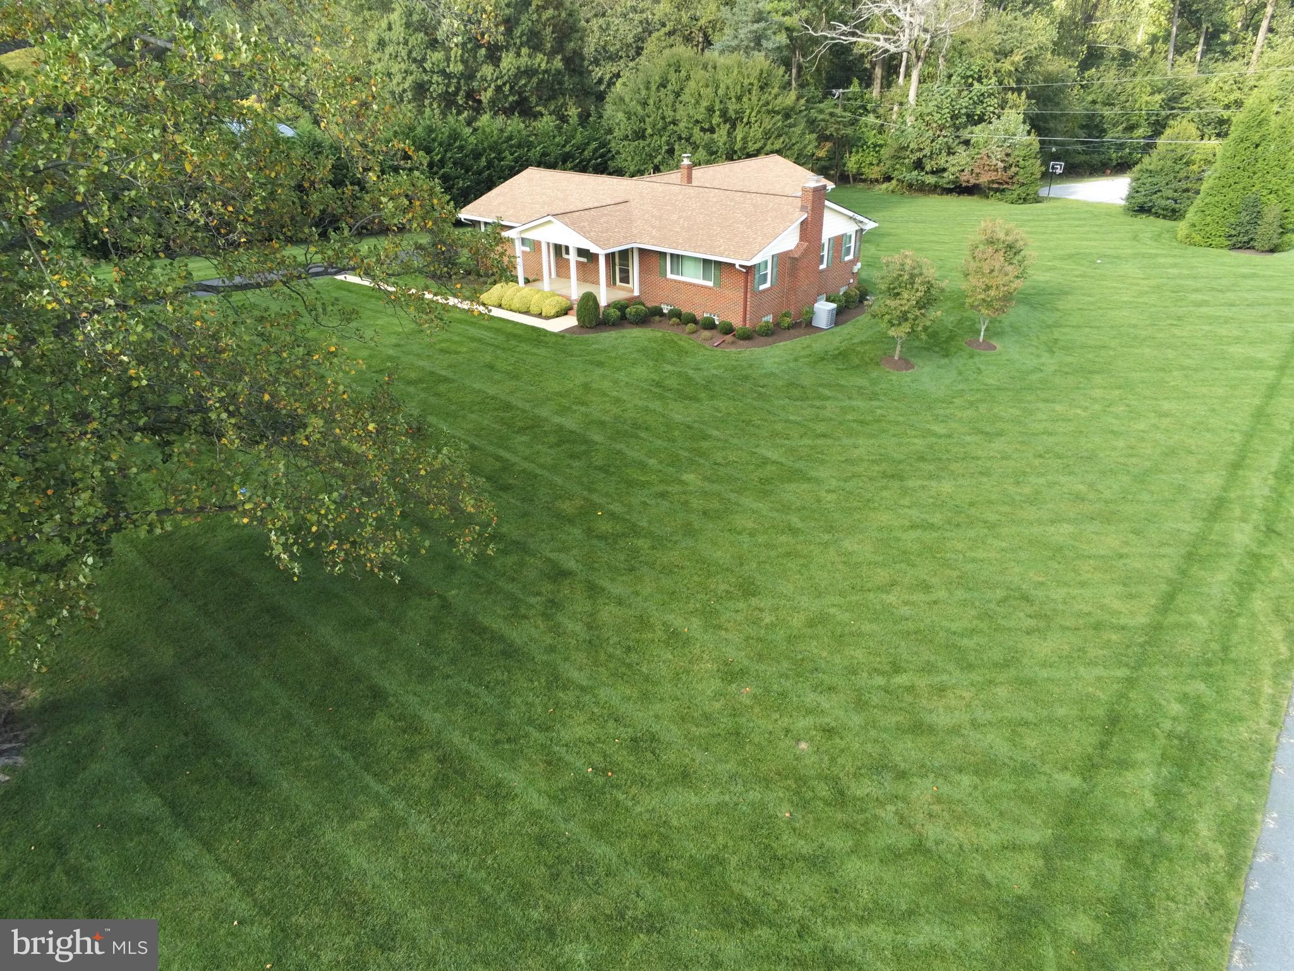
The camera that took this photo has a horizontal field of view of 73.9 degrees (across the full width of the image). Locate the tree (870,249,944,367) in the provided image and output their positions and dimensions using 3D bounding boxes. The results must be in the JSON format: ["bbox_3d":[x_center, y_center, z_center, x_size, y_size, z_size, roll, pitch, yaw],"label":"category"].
[{"bbox_3d":[9.717,-6.716,32.291,2.624,4.188,2.624,7,28,15],"label":"tree"}]

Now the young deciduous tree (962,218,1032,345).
[{"bbox_3d":[13.738,-8.041,34.034,2.497,4.908,2.497,9,29,20],"label":"young deciduous tree"}]

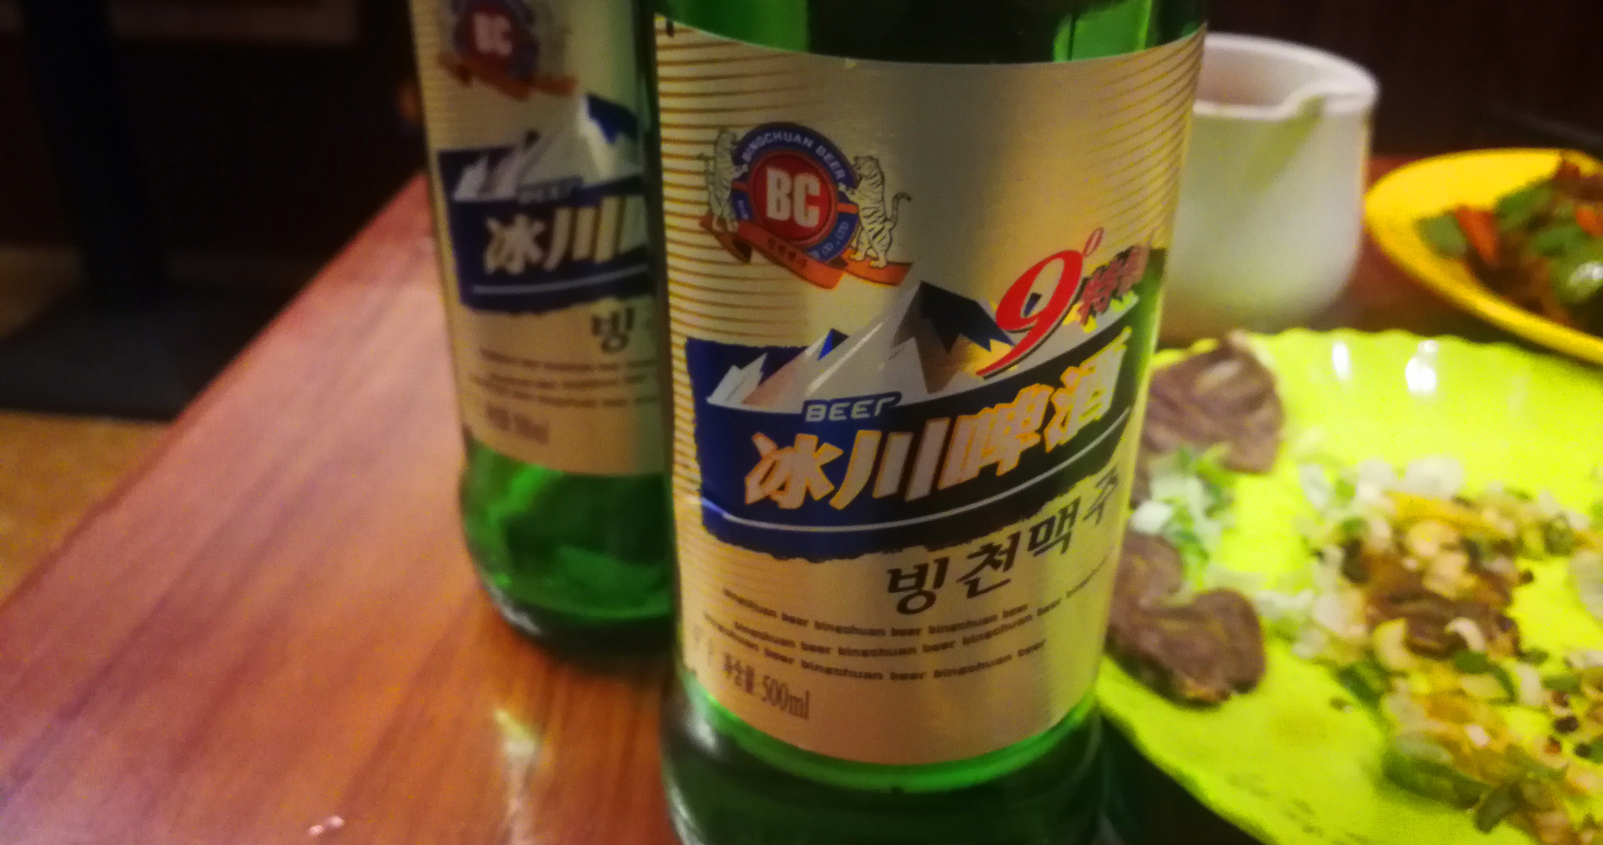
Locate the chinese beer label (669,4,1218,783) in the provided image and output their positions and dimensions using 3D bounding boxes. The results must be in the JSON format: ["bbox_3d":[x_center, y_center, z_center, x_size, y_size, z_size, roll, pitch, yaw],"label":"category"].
[{"bbox_3d":[0.015,0.000,0.156,0.064,0.095,0.022,0,31,-1],"label":"chinese beer label"}]

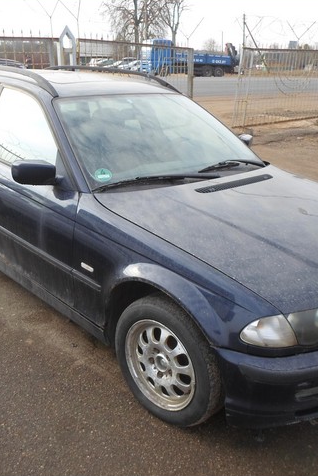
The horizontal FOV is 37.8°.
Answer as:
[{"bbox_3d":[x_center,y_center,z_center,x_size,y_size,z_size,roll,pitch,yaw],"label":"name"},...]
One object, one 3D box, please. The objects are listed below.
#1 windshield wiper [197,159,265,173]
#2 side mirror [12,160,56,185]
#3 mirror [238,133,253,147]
[{"bbox_3d":[0.479,-0.463,2.942,0.600,0.070,0.100,-17,29,-41],"label":"windshield wiper"},{"bbox_3d":[-0.603,-0.316,2.273,0.220,0.140,0.120,-17,29,-41],"label":"side mirror"},{"bbox_3d":[0.645,-0.721,3.461,0.210,0.135,0.120,-17,29,-41],"label":"mirror"}]

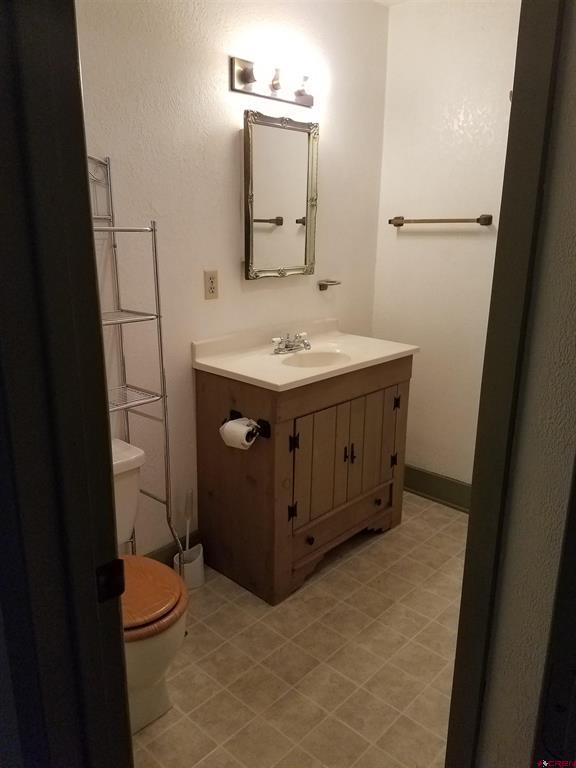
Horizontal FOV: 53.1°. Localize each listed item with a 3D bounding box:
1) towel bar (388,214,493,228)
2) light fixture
[{"bbox_3d":[0.713,-0.779,2.776,0.522,0.049,0.075,14,20,41],"label":"towel bar"},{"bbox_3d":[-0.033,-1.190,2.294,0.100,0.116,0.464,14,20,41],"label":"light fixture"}]

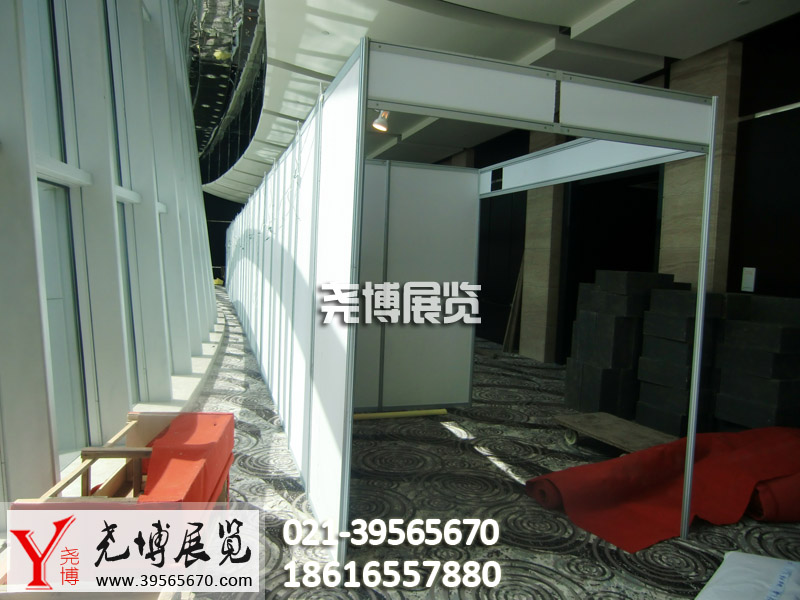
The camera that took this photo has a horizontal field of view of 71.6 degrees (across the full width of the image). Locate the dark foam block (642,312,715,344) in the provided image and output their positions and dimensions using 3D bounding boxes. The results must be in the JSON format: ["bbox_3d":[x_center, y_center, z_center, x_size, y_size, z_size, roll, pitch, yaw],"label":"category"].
[{"bbox_3d":[2.648,0.250,5.307,0.315,0.221,0.507,0,5,-22],"label":"dark foam block"}]

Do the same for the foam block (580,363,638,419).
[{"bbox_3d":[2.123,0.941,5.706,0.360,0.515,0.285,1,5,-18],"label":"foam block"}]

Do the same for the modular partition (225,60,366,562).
[{"bbox_3d":[-3.392,-0.696,11.962,0.050,2.500,20.000,1,4,-19],"label":"modular partition"}]

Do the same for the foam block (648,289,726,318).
[{"bbox_3d":[2.724,0.031,5.297,0.315,0.221,0.507,0,5,-25],"label":"foam block"}]

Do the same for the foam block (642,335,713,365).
[{"bbox_3d":[2.635,0.472,5.293,0.315,0.221,0.507,0,5,-24],"label":"foam block"}]

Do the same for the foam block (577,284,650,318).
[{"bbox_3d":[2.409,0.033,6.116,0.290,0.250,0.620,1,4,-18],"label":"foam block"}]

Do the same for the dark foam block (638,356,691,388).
[{"bbox_3d":[2.617,0.693,5.308,0.315,0.221,0.507,0,5,-28],"label":"dark foam block"}]

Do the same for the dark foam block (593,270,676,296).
[{"bbox_3d":[2.477,-0.187,5.880,0.570,0.227,0.490,1,5,-18],"label":"dark foam block"}]

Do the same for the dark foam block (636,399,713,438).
[{"bbox_3d":[2.587,1.136,5.312,0.315,0.221,0.507,0,5,-24],"label":"dark foam block"}]

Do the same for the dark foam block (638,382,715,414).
[{"bbox_3d":[2.624,0.915,5.306,0.315,0.221,0.507,0,5,-26],"label":"dark foam block"}]

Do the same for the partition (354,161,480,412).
[{"bbox_3d":[-0.140,-0.113,5.553,2.000,2.500,0.050,1,4,-18],"label":"partition"}]

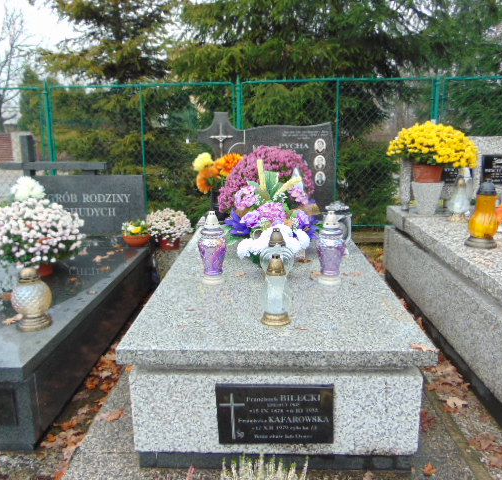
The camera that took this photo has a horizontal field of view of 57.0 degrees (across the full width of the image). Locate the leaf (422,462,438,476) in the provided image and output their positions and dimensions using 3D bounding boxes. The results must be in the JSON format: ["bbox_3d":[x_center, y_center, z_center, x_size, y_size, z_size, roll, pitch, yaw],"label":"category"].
[{"bbox_3d":[0.613,0.784,1.584,0.056,0.020,0.051,0,13,2],"label":"leaf"}]

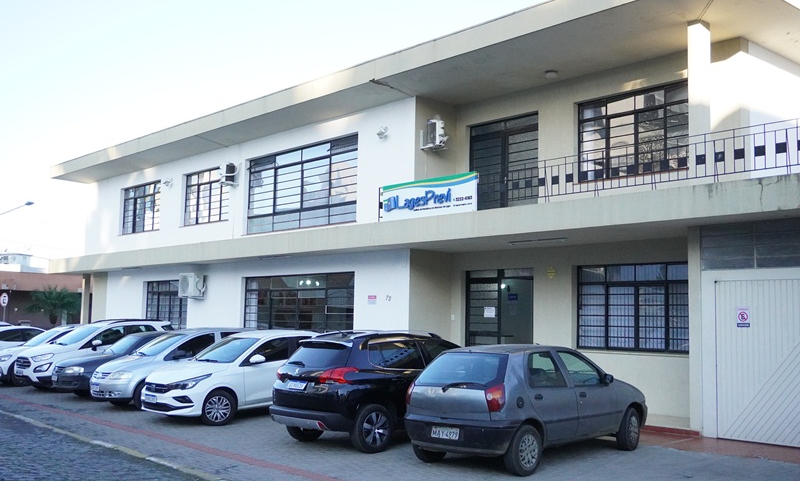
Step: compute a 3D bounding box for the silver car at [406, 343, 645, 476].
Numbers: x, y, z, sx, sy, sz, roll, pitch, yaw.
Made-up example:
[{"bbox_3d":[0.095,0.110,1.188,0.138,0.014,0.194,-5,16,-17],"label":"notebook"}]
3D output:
[{"bbox_3d":[1.810,2.095,10.910,1.650,1.440,3.750,-5,-7,44],"label":"silver car"}]

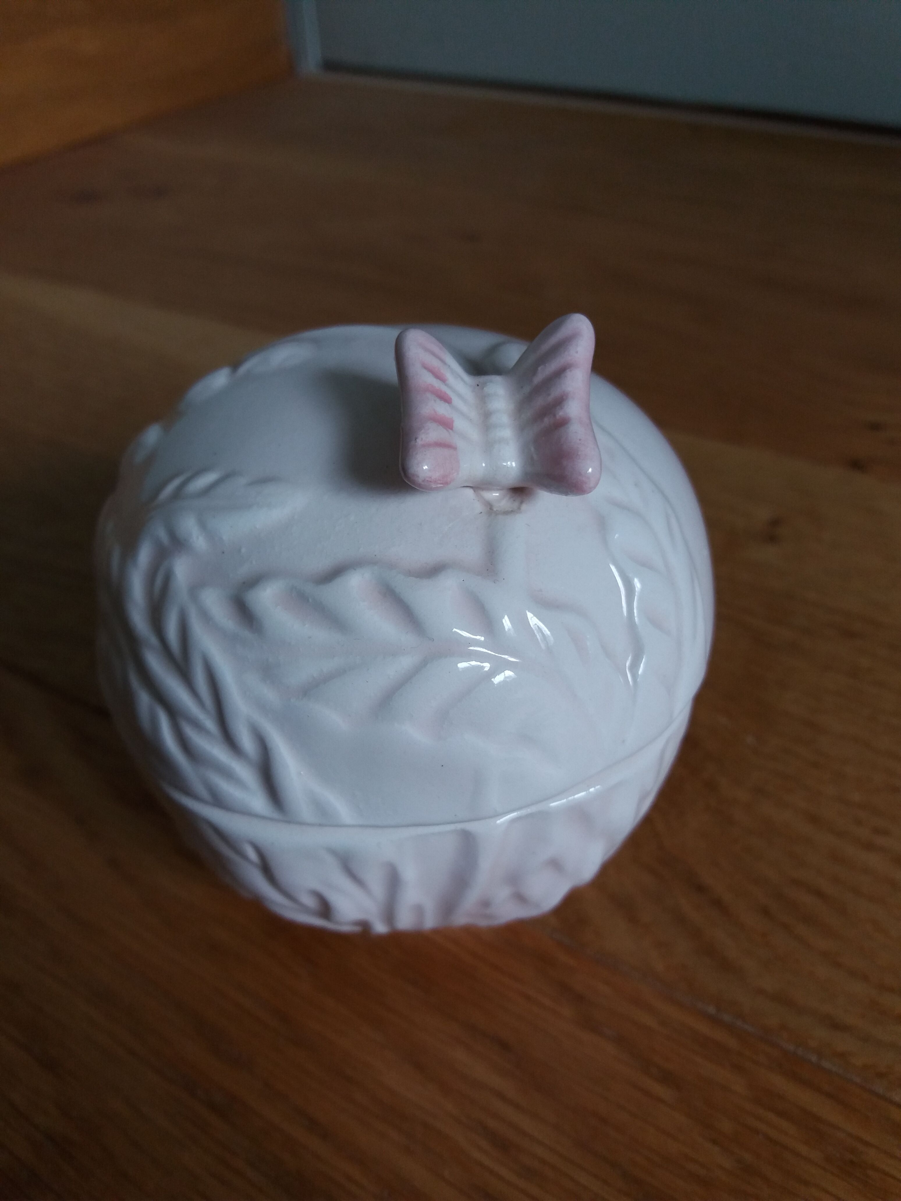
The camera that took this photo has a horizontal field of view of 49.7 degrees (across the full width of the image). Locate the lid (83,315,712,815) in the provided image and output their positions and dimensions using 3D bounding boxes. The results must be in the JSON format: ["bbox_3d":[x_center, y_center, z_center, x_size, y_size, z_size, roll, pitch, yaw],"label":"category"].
[{"bbox_3d":[-0.009,-0.023,0.169,0.115,0.064,0.108,-1,39,1],"label":"lid"}]

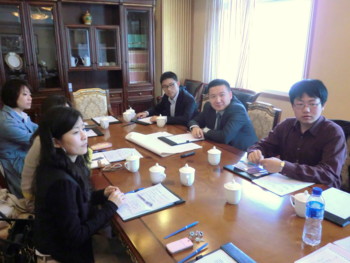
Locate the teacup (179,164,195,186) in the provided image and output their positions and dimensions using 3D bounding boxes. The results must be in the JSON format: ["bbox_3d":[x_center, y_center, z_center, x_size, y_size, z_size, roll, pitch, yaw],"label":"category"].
[{"bbox_3d":[0.066,0.237,1.705,0.087,0.120,0.105,0,15,0],"label":"teacup"}]

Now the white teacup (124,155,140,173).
[{"bbox_3d":[-0.249,0.175,1.823,0.101,0.113,0.086,-6,17,-20],"label":"white teacup"}]

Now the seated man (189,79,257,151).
[{"bbox_3d":[0.414,0.207,2.588,0.760,1.220,0.580,-12,19,-38],"label":"seated man"}]

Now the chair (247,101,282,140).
[{"bbox_3d":[0.498,0.276,2.610,0.560,1.000,0.600,16,22,42],"label":"chair"}]

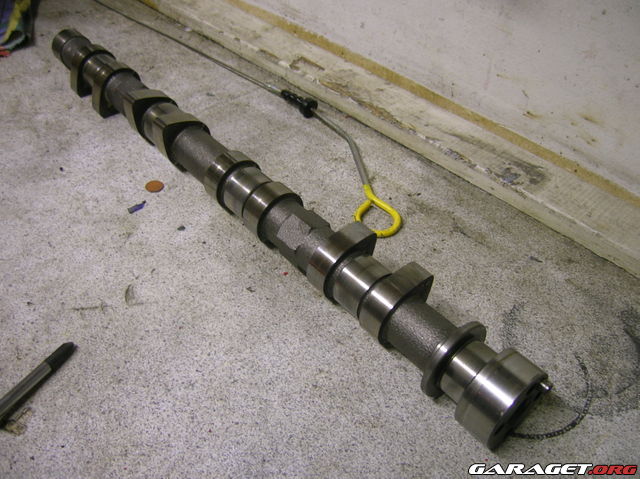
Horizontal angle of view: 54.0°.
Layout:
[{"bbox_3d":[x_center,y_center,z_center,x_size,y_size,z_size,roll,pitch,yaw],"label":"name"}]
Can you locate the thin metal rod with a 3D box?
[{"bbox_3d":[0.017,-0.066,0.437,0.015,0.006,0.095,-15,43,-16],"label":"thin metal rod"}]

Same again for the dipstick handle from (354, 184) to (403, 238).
[{"bbox_3d":[0.034,-0.019,0.384,0.028,0.005,0.050,-4,41,-4],"label":"dipstick handle"}]

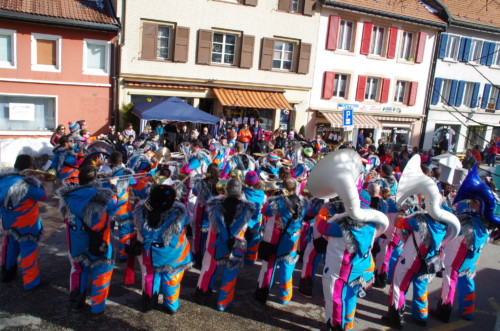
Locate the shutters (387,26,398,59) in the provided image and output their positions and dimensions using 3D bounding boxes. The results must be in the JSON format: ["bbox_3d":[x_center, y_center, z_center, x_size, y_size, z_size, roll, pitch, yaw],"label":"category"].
[{"bbox_3d":[8.319,-7.106,21.796,0.564,1.692,0.060,0,10,-25],"label":"shutters"}]

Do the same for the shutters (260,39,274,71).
[{"bbox_3d":[0.845,-5.091,17.162,0.577,1.437,0.060,1,11,-20],"label":"shutters"}]

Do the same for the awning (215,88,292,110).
[{"bbox_3d":[0.187,-3.095,17.429,3.540,0.725,1.200,-1,13,-23],"label":"awning"}]

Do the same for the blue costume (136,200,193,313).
[{"bbox_3d":[-1.085,1.051,4.665,0.660,1.700,0.520,7,12,13],"label":"blue costume"}]

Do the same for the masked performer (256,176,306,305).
[{"bbox_3d":[0.397,1.140,5.039,0.580,1.470,0.460,0,11,-25],"label":"masked performer"}]

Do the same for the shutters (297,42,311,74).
[{"bbox_3d":[2.636,-5.089,17.827,0.522,1.401,0.060,1,11,-20],"label":"shutters"}]

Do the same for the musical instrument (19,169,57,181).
[{"bbox_3d":[-2.911,0.124,5.150,0.530,0.170,0.150,6,5,-38],"label":"musical instrument"}]

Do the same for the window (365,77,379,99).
[{"bbox_3d":[6.971,-4.364,21.367,0.795,1.277,0.100,0,13,-22],"label":"window"}]

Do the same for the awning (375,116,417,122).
[{"bbox_3d":[8.673,-2.677,22.046,3.000,0.330,0.350,0,13,-22],"label":"awning"}]

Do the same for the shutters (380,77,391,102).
[{"bbox_3d":[8.032,-4.424,22.162,0.552,1.406,0.060,0,10,-25],"label":"shutters"}]

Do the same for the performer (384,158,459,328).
[{"bbox_3d":[2.201,1.010,4.776,0.720,2.250,0.760,-2,14,-27],"label":"performer"}]

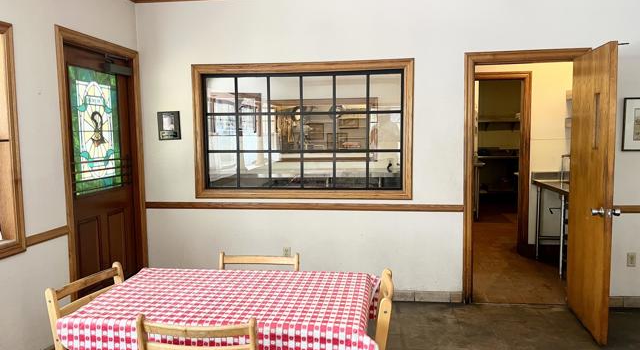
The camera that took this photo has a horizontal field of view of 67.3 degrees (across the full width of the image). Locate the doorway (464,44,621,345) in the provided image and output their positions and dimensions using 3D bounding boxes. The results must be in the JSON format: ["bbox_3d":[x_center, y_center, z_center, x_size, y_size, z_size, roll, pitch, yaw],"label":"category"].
[{"bbox_3d":[1.665,0.084,3.640,0.984,2.131,0.860,0,5,7],"label":"doorway"}]

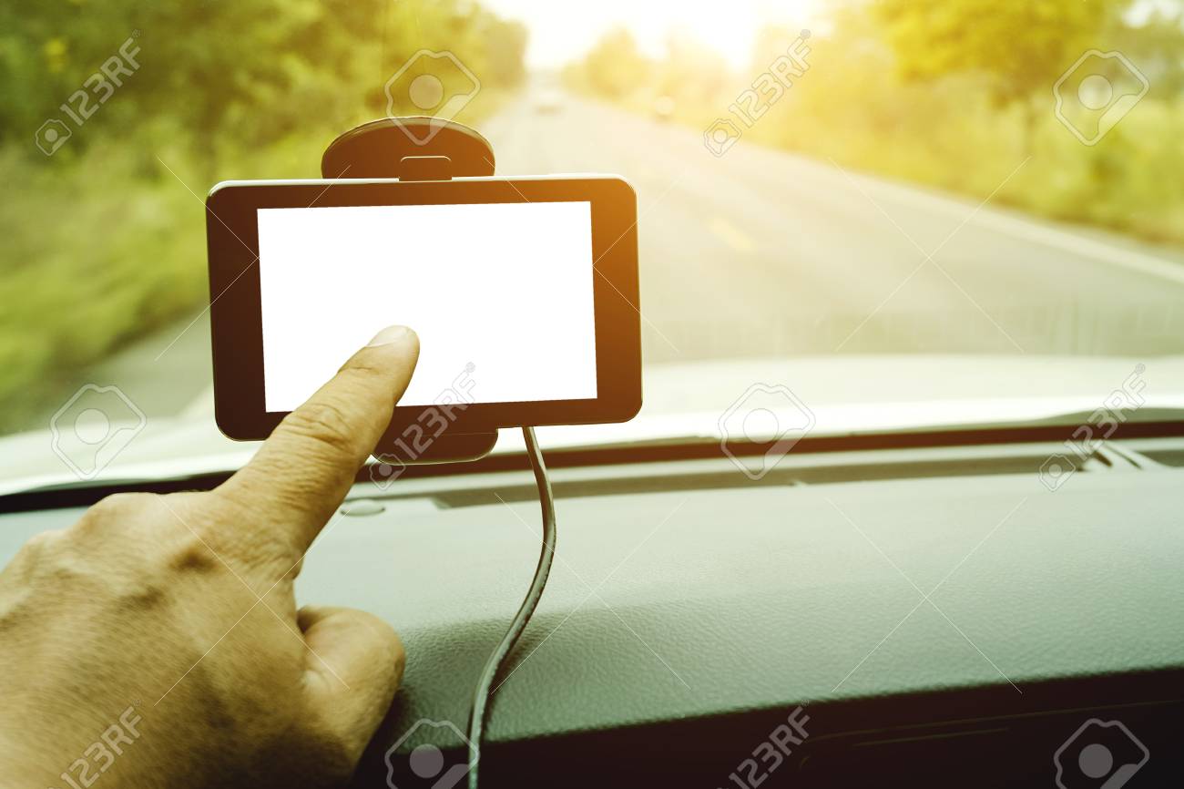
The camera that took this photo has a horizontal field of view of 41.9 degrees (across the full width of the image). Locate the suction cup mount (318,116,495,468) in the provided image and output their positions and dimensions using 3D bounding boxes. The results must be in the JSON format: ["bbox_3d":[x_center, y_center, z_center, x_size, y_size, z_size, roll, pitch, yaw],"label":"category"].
[{"bbox_3d":[-0.060,-0.040,0.535,0.066,0.110,0.095,-3,12,-6],"label":"suction cup mount"}]

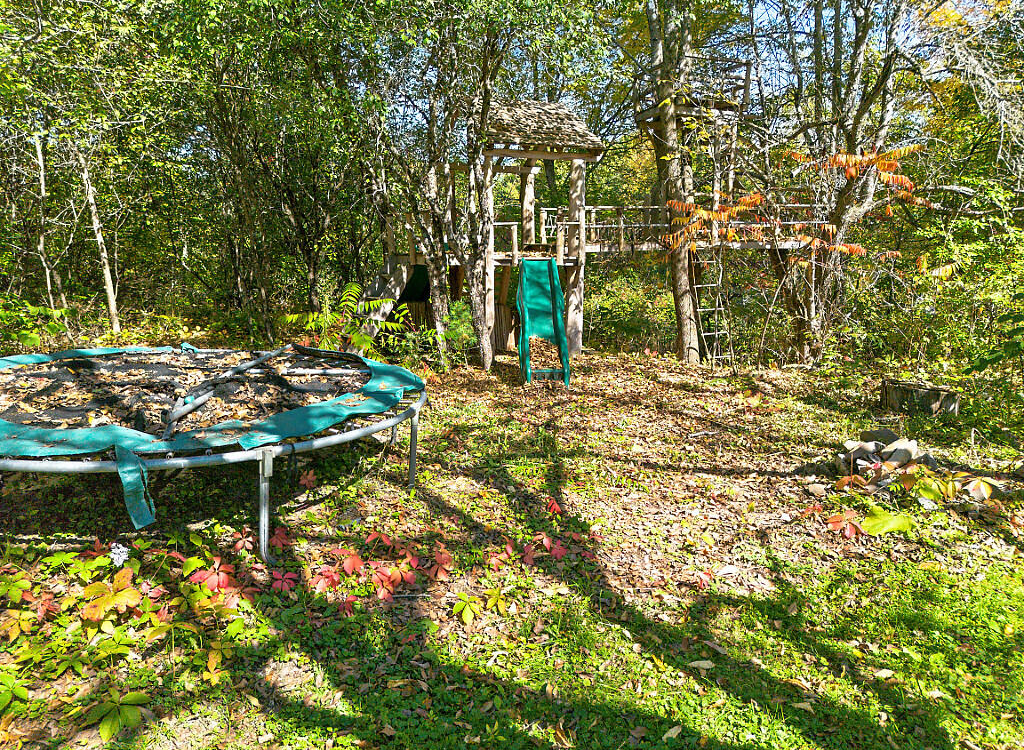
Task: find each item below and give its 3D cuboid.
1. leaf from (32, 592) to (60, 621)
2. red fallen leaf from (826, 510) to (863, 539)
[{"bbox_3d":[-3.013,1.495,4.586,0.163,0.074,0.270,-9,17,-35],"label":"leaf"},{"bbox_3d":[2.804,1.261,5.987,0.294,0.120,0.270,7,15,26],"label":"red fallen leaf"}]

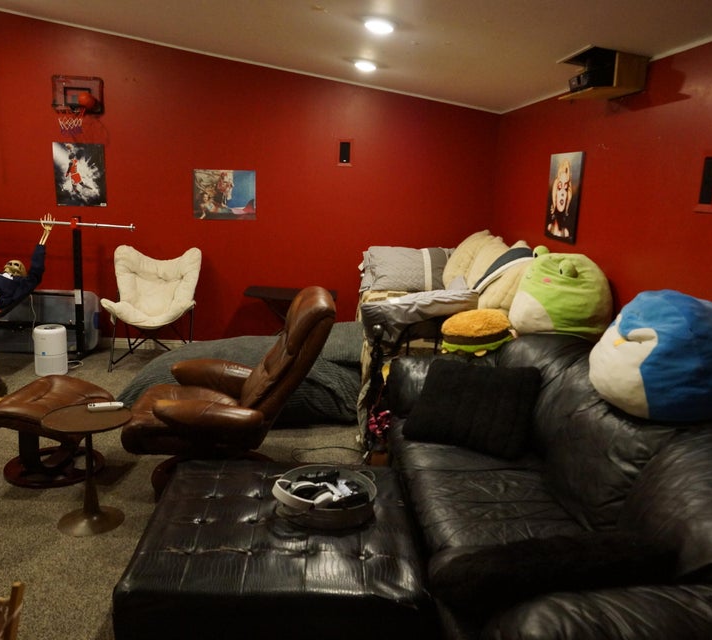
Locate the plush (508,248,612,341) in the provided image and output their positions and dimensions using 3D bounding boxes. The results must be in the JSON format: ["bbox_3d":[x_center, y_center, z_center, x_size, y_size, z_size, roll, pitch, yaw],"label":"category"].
[{"bbox_3d":[1.020,-0.106,3.212,0.430,0.450,0.490,-3,13,-19],"label":"plush"}]

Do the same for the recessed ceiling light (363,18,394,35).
[{"bbox_3d":[0.118,-1.506,3.283,0.152,0.035,0.152,10,12,-5],"label":"recessed ceiling light"}]

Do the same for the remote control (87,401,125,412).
[{"bbox_3d":[-1.104,0.378,2.830,0.155,0.022,0.045,-3,13,-18],"label":"remote control"}]

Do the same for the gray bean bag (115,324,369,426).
[{"bbox_3d":[-0.711,0.277,4.567,1.700,0.470,1.500,2,12,-3],"label":"gray bean bag"}]

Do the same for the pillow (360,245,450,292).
[{"bbox_3d":[0.408,-0.409,5.235,0.720,0.380,0.200,1,-8,-3],"label":"pillow"}]

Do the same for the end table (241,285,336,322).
[{"bbox_3d":[-0.536,0.058,5.267,0.760,0.590,0.440,1,12,-3],"label":"end table"}]

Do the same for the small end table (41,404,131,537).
[{"bbox_3d":[-1.164,0.655,2.802,0.363,0.486,0.363,2,12,-5],"label":"small end table"}]

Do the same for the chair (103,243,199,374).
[{"bbox_3d":[-1.607,-0.097,5.100,0.704,0.941,0.704,2,12,-5],"label":"chair"}]

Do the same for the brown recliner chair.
[{"bbox_3d":[-0.622,0.326,3.176,1.010,1.019,0.750,1,12,-6],"label":"brown recliner chair"}]

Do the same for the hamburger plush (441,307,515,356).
[{"bbox_3d":[0.590,0.056,3.173,0.330,0.235,0.350,1,12,0],"label":"hamburger plush"}]

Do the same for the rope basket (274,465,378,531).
[{"bbox_3d":[-0.096,0.566,2.100,0.335,0.088,0.325,1,12,-3],"label":"rope basket"}]

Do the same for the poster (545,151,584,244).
[{"bbox_3d":[1.270,-0.747,3.901,0.025,0.517,0.482,2,12,-5],"label":"poster"}]

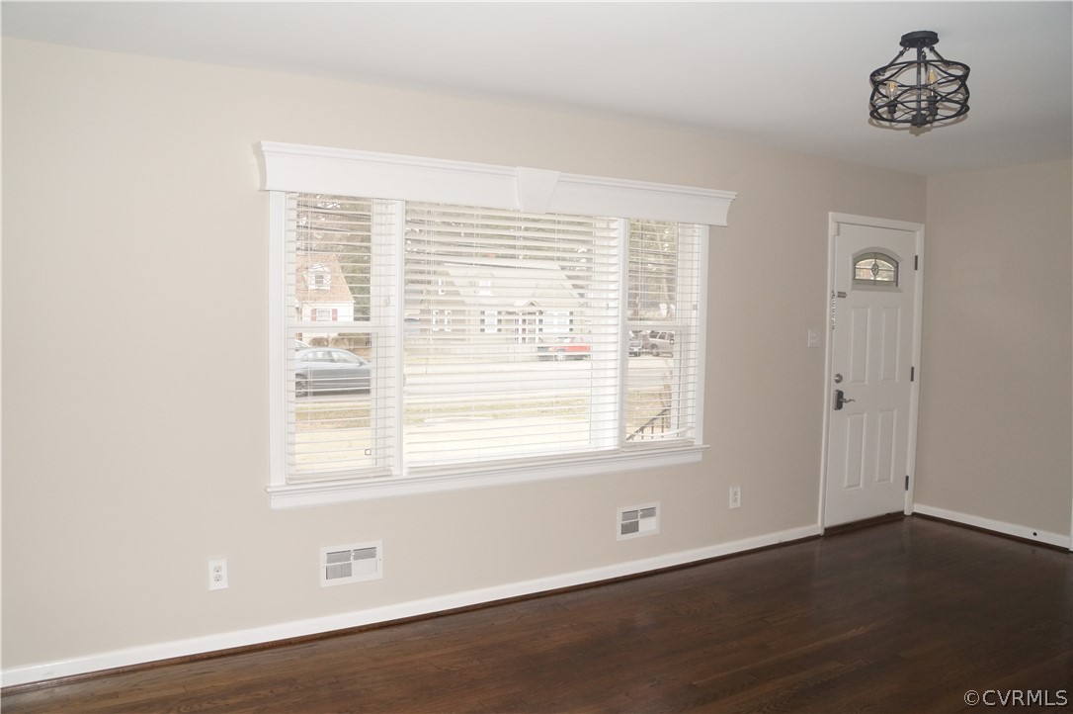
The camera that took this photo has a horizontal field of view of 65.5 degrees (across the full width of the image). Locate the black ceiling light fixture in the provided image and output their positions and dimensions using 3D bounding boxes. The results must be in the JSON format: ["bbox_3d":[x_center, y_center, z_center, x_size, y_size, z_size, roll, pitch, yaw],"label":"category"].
[{"bbox_3d":[1.368,-0.985,2.977,0.321,0.318,0.321,-1,4,-31],"label":"black ceiling light fixture"}]

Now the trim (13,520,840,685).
[{"bbox_3d":[-0.083,1.169,4.279,4.561,0.074,0.016,-1,4,-31],"label":"trim"}]

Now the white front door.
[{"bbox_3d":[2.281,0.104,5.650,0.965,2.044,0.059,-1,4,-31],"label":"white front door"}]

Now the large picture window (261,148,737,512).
[{"bbox_3d":[-0.036,-0.126,4.087,2.596,1.527,0.158,-1,4,-31],"label":"large picture window"}]

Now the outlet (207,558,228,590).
[{"bbox_3d":[-1.336,0.916,3.509,0.074,0.121,0.012,-1,4,-31],"label":"outlet"}]

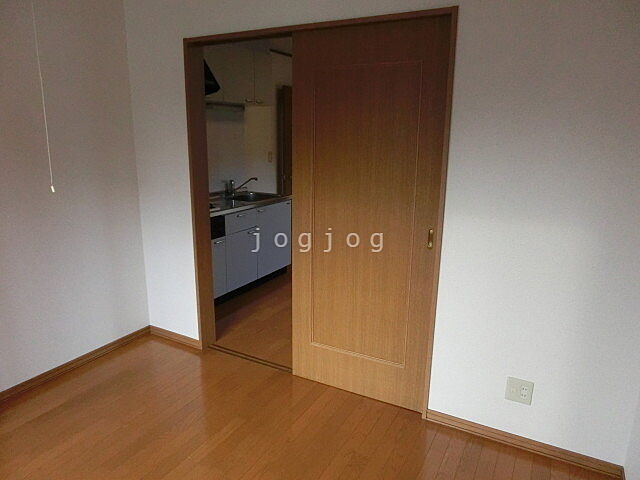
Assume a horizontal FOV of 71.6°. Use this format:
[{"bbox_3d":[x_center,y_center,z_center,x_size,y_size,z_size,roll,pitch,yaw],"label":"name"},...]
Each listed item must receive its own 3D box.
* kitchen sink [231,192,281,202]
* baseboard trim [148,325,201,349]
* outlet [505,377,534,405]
[{"bbox_3d":[-0.700,-0.345,4.502,0.420,0.170,0.540,8,15,27],"label":"kitchen sink"},{"bbox_3d":[-1.056,0.708,3.212,0.495,0.065,0.013,8,15,27],"label":"baseboard trim"},{"bbox_3d":[0.947,0.724,2.110,0.116,0.121,0.010,8,15,27],"label":"outlet"}]

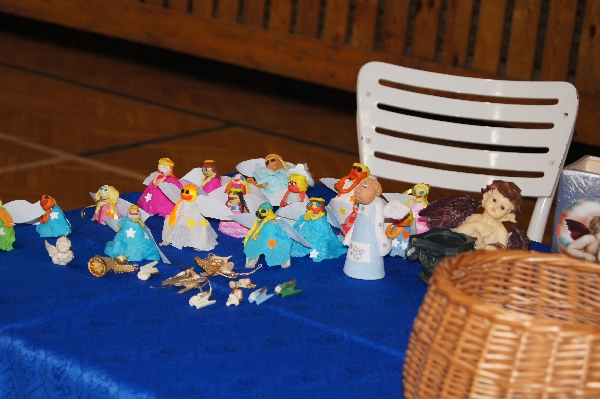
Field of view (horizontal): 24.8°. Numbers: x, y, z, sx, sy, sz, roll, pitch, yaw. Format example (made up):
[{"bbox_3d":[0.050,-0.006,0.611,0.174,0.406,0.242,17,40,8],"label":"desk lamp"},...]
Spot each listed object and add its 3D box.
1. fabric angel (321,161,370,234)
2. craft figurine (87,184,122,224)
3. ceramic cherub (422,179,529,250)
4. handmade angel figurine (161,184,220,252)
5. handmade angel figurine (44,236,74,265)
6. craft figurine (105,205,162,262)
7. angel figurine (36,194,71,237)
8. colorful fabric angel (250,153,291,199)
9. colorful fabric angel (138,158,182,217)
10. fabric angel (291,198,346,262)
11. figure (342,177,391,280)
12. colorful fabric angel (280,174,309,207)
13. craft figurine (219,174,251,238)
[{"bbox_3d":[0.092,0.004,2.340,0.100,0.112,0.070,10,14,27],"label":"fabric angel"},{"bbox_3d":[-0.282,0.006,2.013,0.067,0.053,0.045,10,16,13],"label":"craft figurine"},{"bbox_3d":[0.228,0.039,1.751,0.135,0.115,0.080,9,16,15],"label":"ceramic cherub"},{"bbox_3d":[-0.141,0.019,1.783,0.082,0.079,0.065,11,17,21],"label":"handmade angel figurine"},{"bbox_3d":[-0.321,0.068,1.824,0.038,0.033,0.027,-5,19,-34],"label":"handmade angel figurine"},{"bbox_3d":[-0.225,0.045,1.864,0.079,0.073,0.056,2,17,-14],"label":"craft figurine"},{"bbox_3d":[-0.320,0.017,1.782,0.046,0.054,0.045,-3,18,-27],"label":"angel figurine"},{"bbox_3d":[-0.042,-0.021,1.936,0.080,0.088,0.055,10,16,17],"label":"colorful fabric angel"},{"bbox_3d":[-0.210,-0.020,2.078,0.070,0.080,0.056,15,18,29],"label":"colorful fabric angel"},{"bbox_3d":[0.024,0.041,1.949,0.086,0.081,0.060,10,17,15],"label":"fabric angel"},{"bbox_3d":[0.095,0.039,1.885,0.064,0.136,0.055,15,19,30],"label":"figure"},{"bbox_3d":[-0.004,0.001,2.088,0.070,0.075,0.054,17,19,33],"label":"colorful fabric angel"},{"bbox_3d":[-0.085,0.006,1.851,0.050,0.076,0.048,8,16,12],"label":"craft figurine"}]

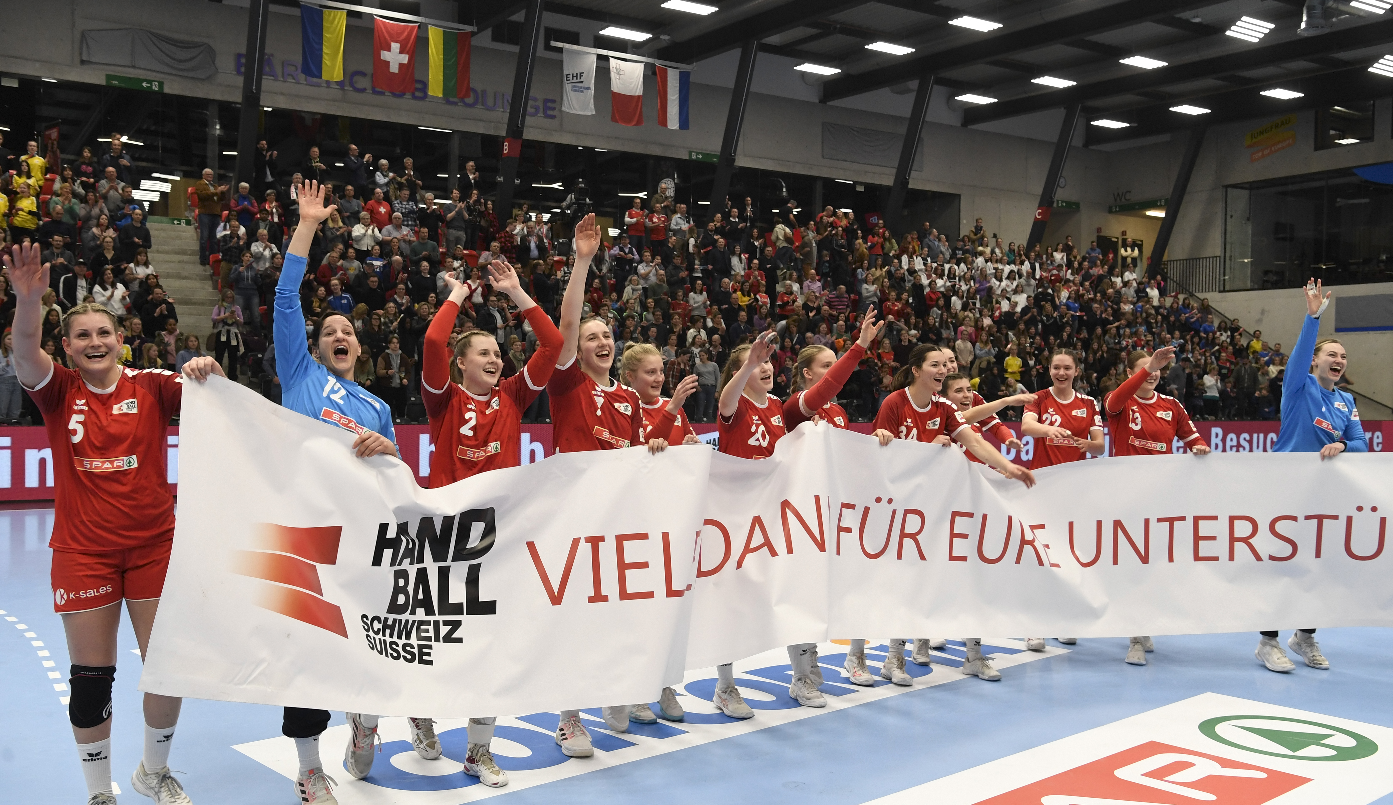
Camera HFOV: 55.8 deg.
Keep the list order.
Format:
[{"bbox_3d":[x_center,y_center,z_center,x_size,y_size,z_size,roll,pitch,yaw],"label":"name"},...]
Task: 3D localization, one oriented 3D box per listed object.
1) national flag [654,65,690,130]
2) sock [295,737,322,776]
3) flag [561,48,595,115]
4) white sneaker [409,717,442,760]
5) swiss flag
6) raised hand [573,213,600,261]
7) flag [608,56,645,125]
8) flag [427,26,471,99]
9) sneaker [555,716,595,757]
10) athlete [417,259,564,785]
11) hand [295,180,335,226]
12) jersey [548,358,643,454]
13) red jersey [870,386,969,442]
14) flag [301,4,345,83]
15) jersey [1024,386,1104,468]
[{"bbox_3d":[-0.578,-7.523,32.500,0.980,1.480,0.100,0,1,-34],"label":"national flag"},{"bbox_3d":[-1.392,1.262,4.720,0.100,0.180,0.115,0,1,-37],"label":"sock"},{"bbox_3d":[-2.640,-7.160,29.277,0.950,1.470,0.100,0,2,-35],"label":"flag"},{"bbox_3d":[-1.115,1.325,5.390,0.105,0.120,0.280,0,32,-32],"label":"white sneaker"},{"bbox_3d":[-6.128,-7.086,26.840,1.000,1.500,0.100,0,2,-35],"label":"swiss flag"},{"bbox_3d":[-0.457,-0.688,5.470,0.105,0.190,0.070,10,3,-17],"label":"raised hand"},{"bbox_3d":[-1.671,-7.501,31.800,0.980,1.510,0.100,0,1,-34],"label":"flag"},{"bbox_3d":[-5.167,-7.127,27.514,1.000,1.470,0.100,0,2,-35],"label":"flag"},{"bbox_3d":[-0.508,1.380,5.460,0.100,0.125,0.270,0,1,-34],"label":"sneaker"},{"bbox_3d":[-0.810,0.440,5.170,0.600,2.000,0.530,0,1,-27],"label":"athlete"},{"bbox_3d":[-1.386,-0.724,4.780,0.145,0.175,0.060,1,2,-18],"label":"hand"},{"bbox_3d":[-0.425,0.150,5.470,0.460,0.680,0.280,0,2,-36],"label":"jersey"},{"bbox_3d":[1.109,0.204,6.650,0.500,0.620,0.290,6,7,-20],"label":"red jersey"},{"bbox_3d":[-7.360,-7.105,25.977,0.980,1.480,0.100,0,2,-35],"label":"flag"},{"bbox_3d":[2.185,0.233,7.850,0.480,0.650,0.280,1,1,3],"label":"jersey"}]

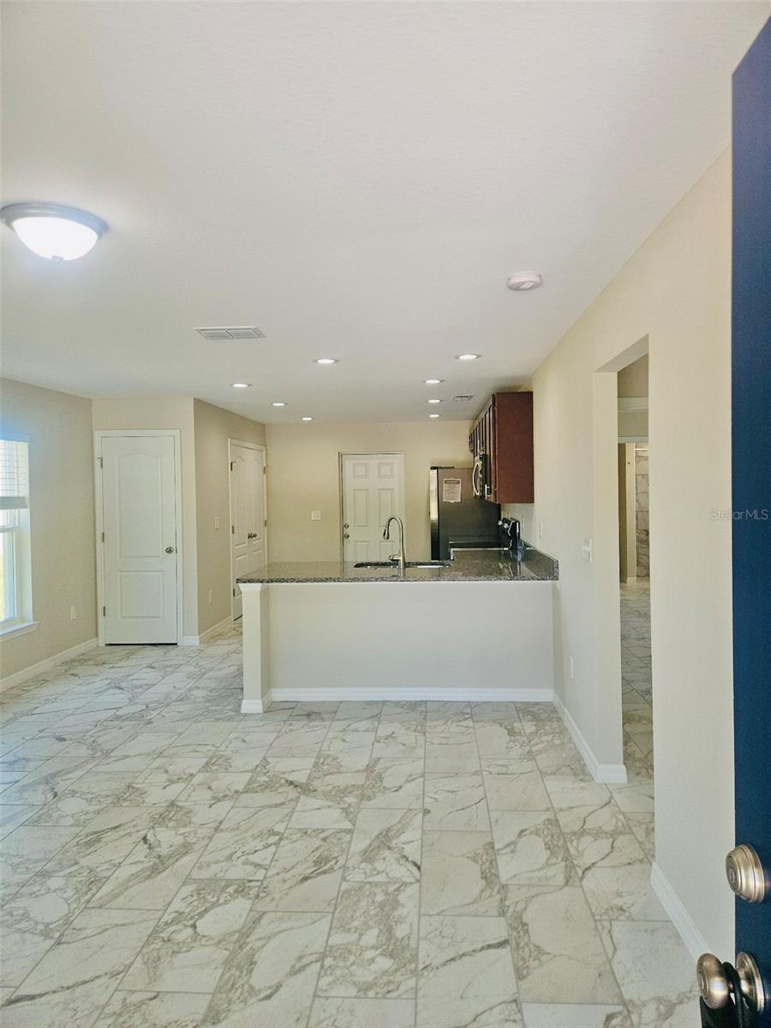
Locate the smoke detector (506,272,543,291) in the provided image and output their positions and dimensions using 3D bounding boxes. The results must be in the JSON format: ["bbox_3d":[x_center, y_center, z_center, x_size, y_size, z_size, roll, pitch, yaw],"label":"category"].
[{"bbox_3d":[0.614,-1.023,3.015,0.156,0.042,0.156,-1,2,4],"label":"smoke detector"}]

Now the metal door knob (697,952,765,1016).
[{"bbox_3d":[0.408,0.568,0.826,0.068,0.074,0.072,-1,2,4],"label":"metal door knob"}]

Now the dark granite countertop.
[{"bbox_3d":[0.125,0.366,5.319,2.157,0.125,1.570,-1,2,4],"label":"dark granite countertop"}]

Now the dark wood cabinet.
[{"bbox_3d":[1.175,-0.610,7.376,0.330,0.908,3.580,-1,2,4],"label":"dark wood cabinet"}]

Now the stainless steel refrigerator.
[{"bbox_3d":[0.994,0.296,8.585,0.850,1.745,0.890,-1,2,4],"label":"stainless steel refrigerator"}]

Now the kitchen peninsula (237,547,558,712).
[{"bbox_3d":[0.125,0.854,5.213,2.157,0.925,1.320,-1,2,4],"label":"kitchen peninsula"}]

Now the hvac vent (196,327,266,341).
[{"bbox_3d":[-0.903,-1.046,3.991,0.365,0.020,0.290,-1,2,4],"label":"hvac vent"}]

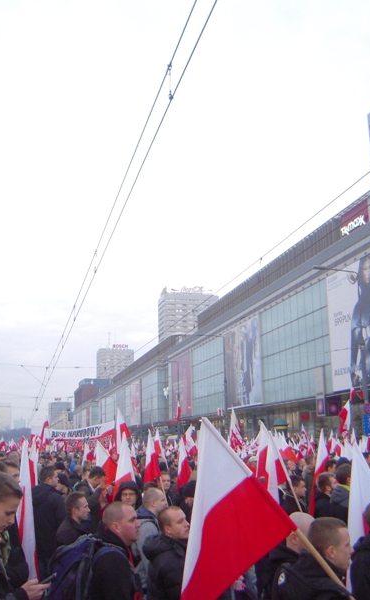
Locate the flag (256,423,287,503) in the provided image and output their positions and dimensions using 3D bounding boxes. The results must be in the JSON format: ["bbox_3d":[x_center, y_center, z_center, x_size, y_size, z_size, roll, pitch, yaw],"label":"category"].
[{"bbox_3d":[0.926,1.739,6.925,0.370,0.900,0.280,-2,-12,7],"label":"flag"}]

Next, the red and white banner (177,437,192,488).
[{"bbox_3d":[-0.008,2.637,10.500,0.300,0.880,0.200,-1,-12,0],"label":"red and white banner"}]

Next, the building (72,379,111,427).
[{"bbox_3d":[-65.099,87.707,507.050,32.000,46.000,60.000,2,-12,-13],"label":"building"}]

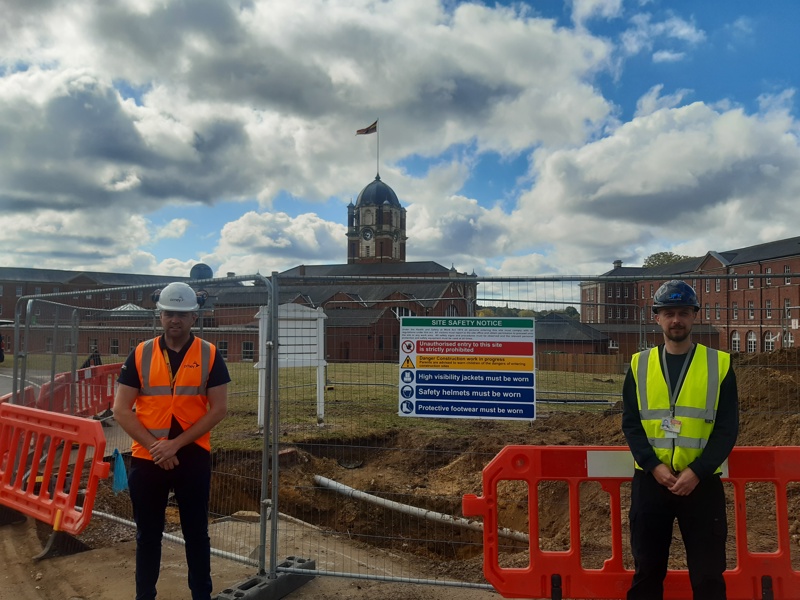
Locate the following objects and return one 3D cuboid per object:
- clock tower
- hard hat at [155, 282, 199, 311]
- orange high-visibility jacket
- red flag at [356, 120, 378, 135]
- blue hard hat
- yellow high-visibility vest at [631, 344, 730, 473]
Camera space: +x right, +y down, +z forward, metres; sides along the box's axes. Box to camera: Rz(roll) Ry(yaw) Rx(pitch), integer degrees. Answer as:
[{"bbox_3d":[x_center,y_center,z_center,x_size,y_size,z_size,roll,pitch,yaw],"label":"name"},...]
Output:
[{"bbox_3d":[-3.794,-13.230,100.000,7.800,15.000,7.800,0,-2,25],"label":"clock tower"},{"bbox_3d":[-1.134,-0.015,3.070,0.215,0.150,0.280,1,-2,-14],"label":"hard hat"},{"bbox_3d":[-1.149,0.488,3.070,0.415,0.620,0.280,1,-2,-15],"label":"orange high-visibility jacket"},{"bbox_3d":[-5.409,-28.707,100.000,3.500,2.200,0.600,0,-2,0],"label":"red flag"},{"bbox_3d":[1.288,-0.014,2.800,0.220,0.155,0.285,0,-2,25],"label":"blue hard hat"},{"bbox_3d":[1.307,0.492,2.800,0.460,0.600,0.280,-1,-2,27],"label":"yellow high-visibility vest"}]

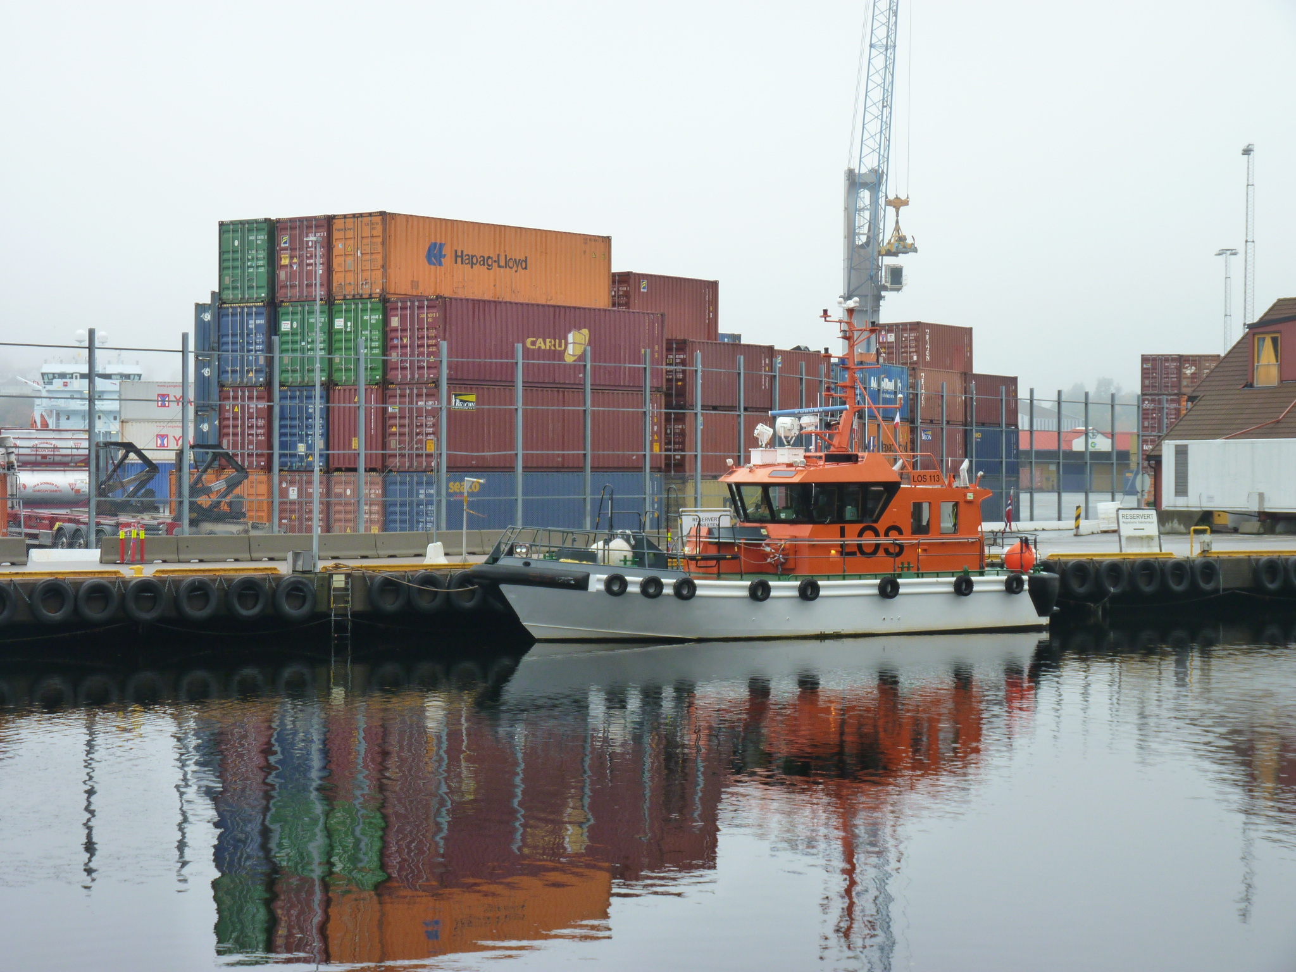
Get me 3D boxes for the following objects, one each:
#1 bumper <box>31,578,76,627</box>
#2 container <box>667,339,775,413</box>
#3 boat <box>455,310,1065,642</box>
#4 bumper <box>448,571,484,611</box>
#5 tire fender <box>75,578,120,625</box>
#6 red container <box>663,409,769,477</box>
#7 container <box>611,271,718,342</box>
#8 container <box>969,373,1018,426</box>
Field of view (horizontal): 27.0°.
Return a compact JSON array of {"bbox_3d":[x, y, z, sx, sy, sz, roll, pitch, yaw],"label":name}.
[{"bbox_3d":[-15.176,2.958,68.774,1.140,1.140,0.320,0,0,-30],"label":"bumper"},{"bbox_3d":[2.198,-4.171,103.420,2.438,2.591,6.058,1,1,35],"label":"container"},{"bbox_3d":[2.779,-0.378,69.329,16.232,8.894,4.800,0,0,-30],"label":"boat"},{"bbox_3d":[-5.029,2.922,74.804,1.140,1.140,0.320,0,0,-30],"label":"bumper"},{"bbox_3d":[-14.162,2.984,69.377,1.140,1.140,0.320,0,0,-30],"label":"tire fender"},{"bbox_3d":[2.167,-1.563,103.450,2.438,2.591,6.058,1,1,35],"label":"red container"},{"bbox_3d":[0.085,-6.722,103.872,2.438,2.591,6.058,0,0,34],"label":"container"},{"bbox_3d":[16.368,-4.312,136.606,2.438,2.591,6.058,1,1,31],"label":"container"}]

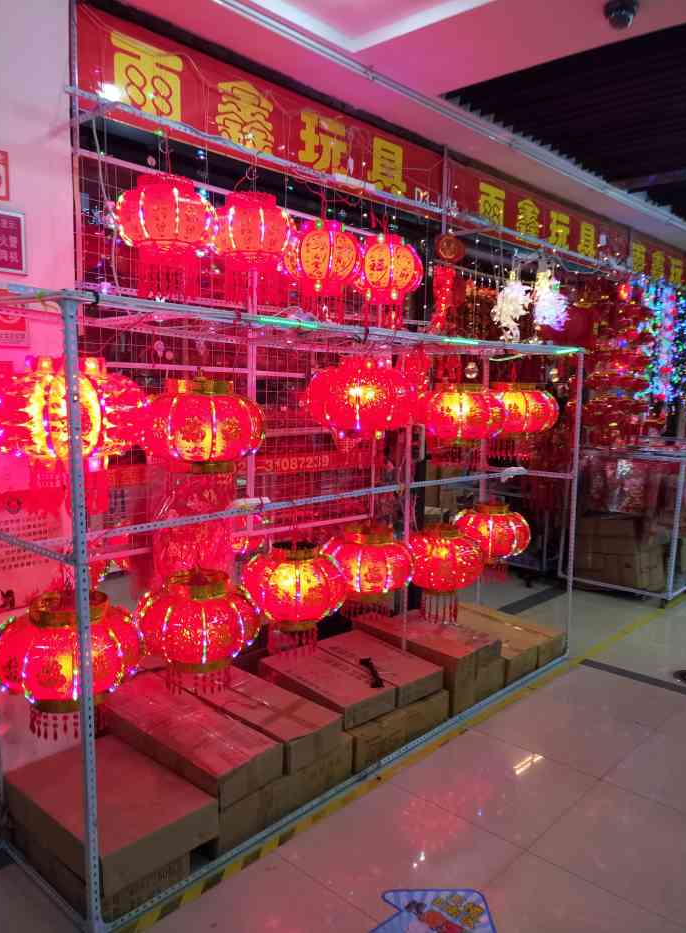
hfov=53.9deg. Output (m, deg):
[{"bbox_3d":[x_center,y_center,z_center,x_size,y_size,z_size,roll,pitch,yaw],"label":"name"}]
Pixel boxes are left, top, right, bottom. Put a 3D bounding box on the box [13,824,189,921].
[{"bbox_3d":[-0.842,1.290,2.352,0.620,0.085,0.300,6,9,43],"label":"box"}]

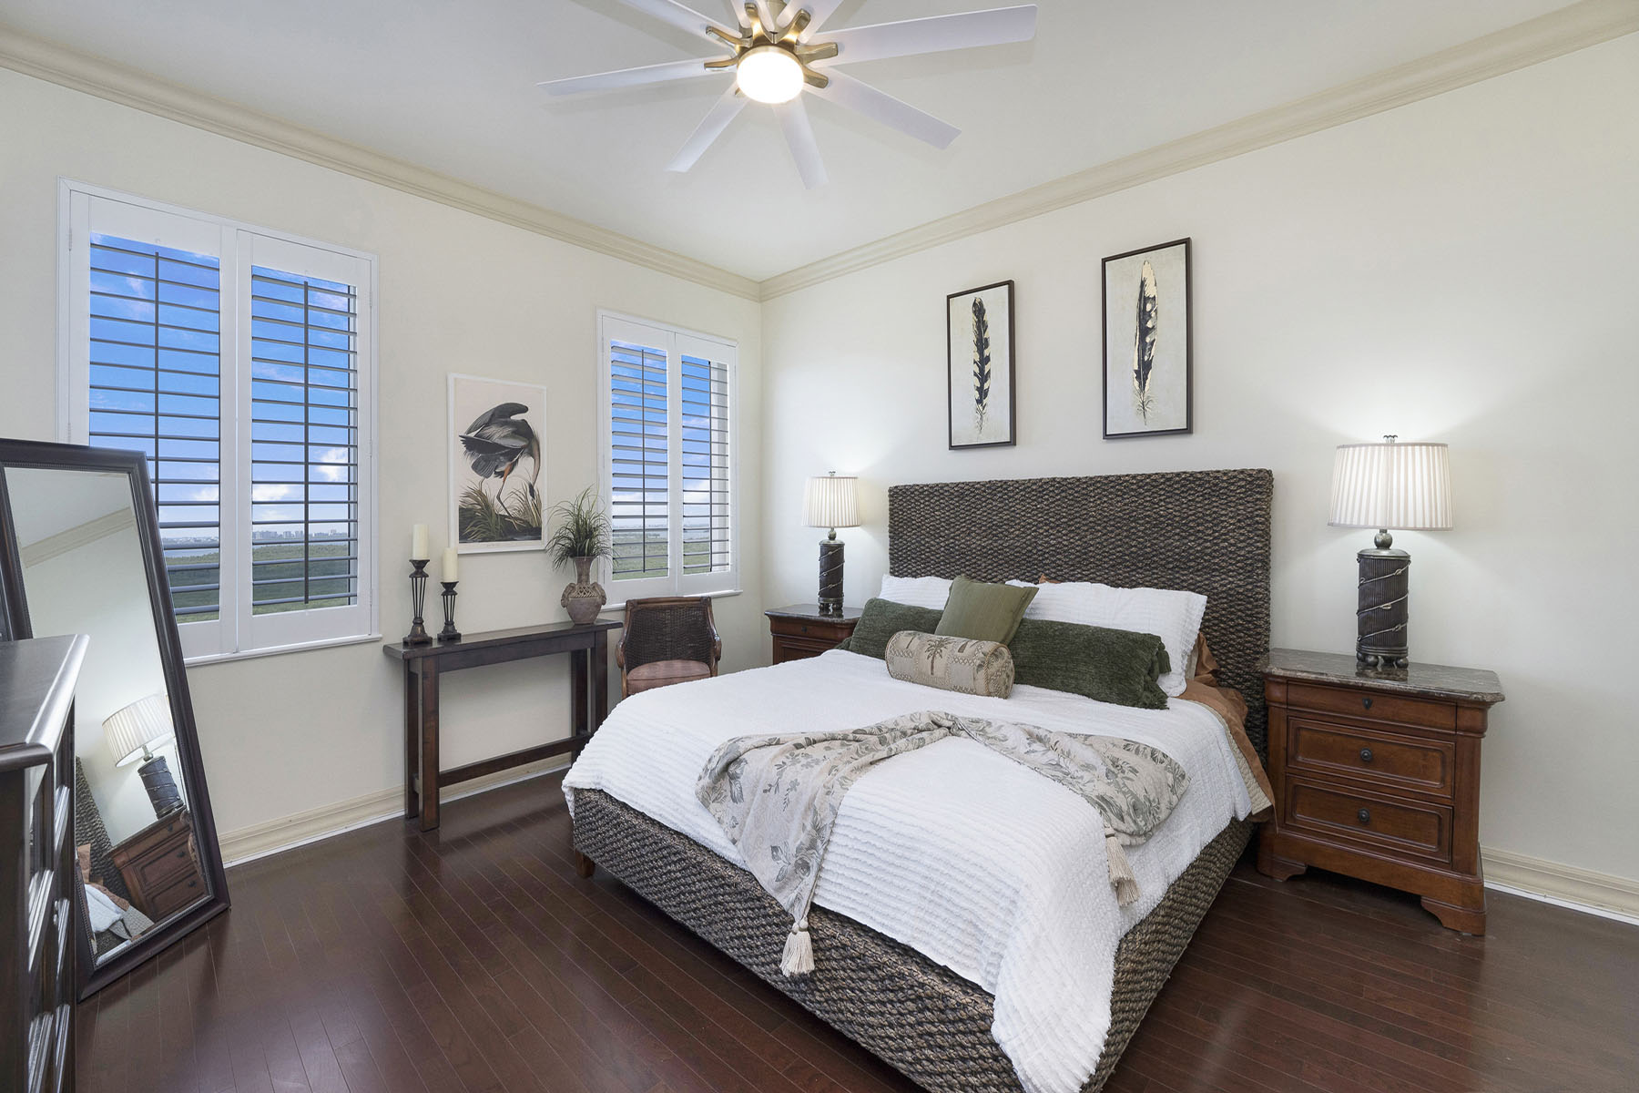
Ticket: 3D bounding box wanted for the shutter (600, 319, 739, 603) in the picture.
[{"bbox_3d":[-0.921,-0.524,4.095,0.070,1.730,1.020,1,3,43],"label":"shutter"}]

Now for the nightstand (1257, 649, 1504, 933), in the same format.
[{"bbox_3d":[2.089,0.868,2.423,0.650,0.790,0.470,1,3,40],"label":"nightstand"}]

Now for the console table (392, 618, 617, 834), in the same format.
[{"bbox_3d":[-1.636,0.911,3.487,0.292,0.856,1.126,2,4,41],"label":"console table"}]

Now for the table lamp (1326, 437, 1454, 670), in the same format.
[{"bbox_3d":[2.226,0.023,2.501,0.370,0.904,0.370,2,4,41],"label":"table lamp"}]

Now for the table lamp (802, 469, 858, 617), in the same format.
[{"bbox_3d":[0.081,-0.022,4.053,0.360,0.890,0.360,-1,2,0],"label":"table lamp"}]

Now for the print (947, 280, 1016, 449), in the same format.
[{"bbox_3d":[0.920,-1.010,3.606,0.400,0.890,0.040,1,3,40],"label":"print"}]

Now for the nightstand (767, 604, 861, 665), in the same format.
[{"bbox_3d":[0.067,0.827,4.103,0.650,0.790,0.470,1,3,40],"label":"nightstand"}]

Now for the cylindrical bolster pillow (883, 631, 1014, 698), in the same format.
[{"bbox_3d":[0.536,0.485,2.683,0.500,0.215,0.215,1,3,44],"label":"cylindrical bolster pillow"}]

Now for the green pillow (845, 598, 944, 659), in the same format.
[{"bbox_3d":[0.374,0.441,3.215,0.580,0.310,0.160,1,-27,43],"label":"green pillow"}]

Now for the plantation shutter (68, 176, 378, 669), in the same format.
[{"bbox_3d":[-2.332,-0.420,2.590,0.070,1.730,0.930,1,3,43],"label":"plantation shutter"}]

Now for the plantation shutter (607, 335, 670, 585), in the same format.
[{"bbox_3d":[-1.186,-0.549,4.183,0.040,1.670,0.508,2,4,41],"label":"plantation shutter"}]

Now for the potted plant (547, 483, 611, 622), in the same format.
[{"bbox_3d":[-1.295,0.052,3.484,0.360,0.760,0.360,1,3,43],"label":"potted plant"}]

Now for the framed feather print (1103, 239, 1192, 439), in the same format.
[{"bbox_3d":[1.643,-1.016,3.199,0.403,0.924,0.040,2,4,41],"label":"framed feather print"}]

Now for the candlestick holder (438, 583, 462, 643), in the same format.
[{"bbox_3d":[-1.865,0.325,3.208,0.083,0.295,0.083,2,4,41],"label":"candlestick holder"}]

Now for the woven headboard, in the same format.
[{"bbox_3d":[1.251,0.454,3.546,2.017,1.628,0.098,2,4,41],"label":"woven headboard"}]

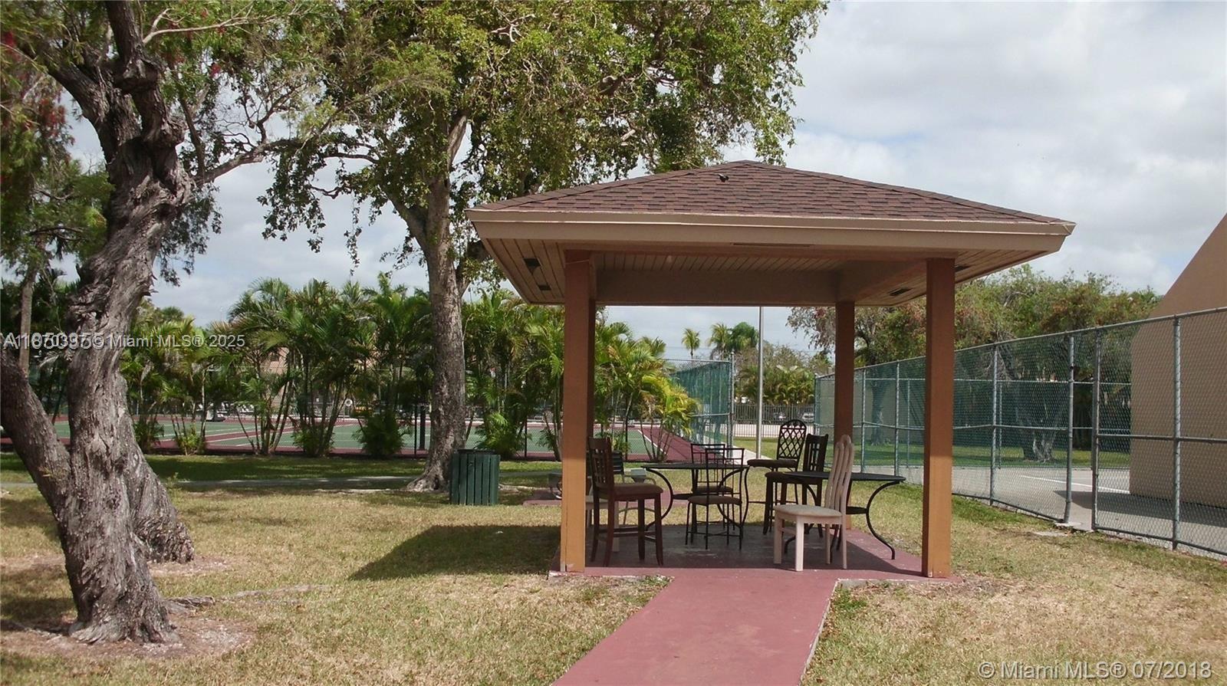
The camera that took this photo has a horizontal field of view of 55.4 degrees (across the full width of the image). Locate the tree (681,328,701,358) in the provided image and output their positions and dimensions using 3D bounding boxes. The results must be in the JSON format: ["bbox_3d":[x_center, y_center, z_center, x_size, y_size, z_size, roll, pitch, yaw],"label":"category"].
[{"bbox_3d":[9.294,3.499,140.000,2.500,10.600,2.500,1,-3,0],"label":"tree"}]

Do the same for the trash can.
[{"bbox_3d":[-1.820,1.758,15.350,0.610,0.755,0.610,1,-3,0],"label":"trash can"}]

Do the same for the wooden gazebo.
[{"bbox_3d":[1.146,0.155,11.166,4.470,3.604,5.305,1,-3,0],"label":"wooden gazebo"}]

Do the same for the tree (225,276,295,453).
[{"bbox_3d":[-7.238,0.492,24.000,1.450,3.650,1.500,1,-3,0],"label":"tree"}]

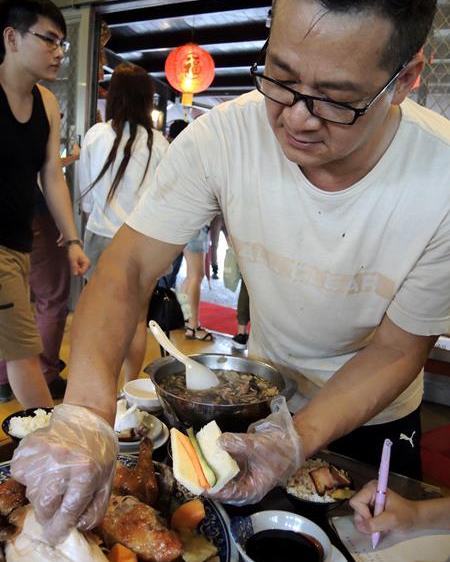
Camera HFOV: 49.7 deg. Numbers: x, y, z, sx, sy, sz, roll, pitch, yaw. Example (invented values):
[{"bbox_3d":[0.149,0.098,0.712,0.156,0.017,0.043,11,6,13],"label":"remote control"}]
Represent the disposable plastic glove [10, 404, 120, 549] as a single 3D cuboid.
[{"bbox_3d":[-0.175,0.210,0.540,0.110,0.130,0.110,5,10,-3],"label":"disposable plastic glove"}]

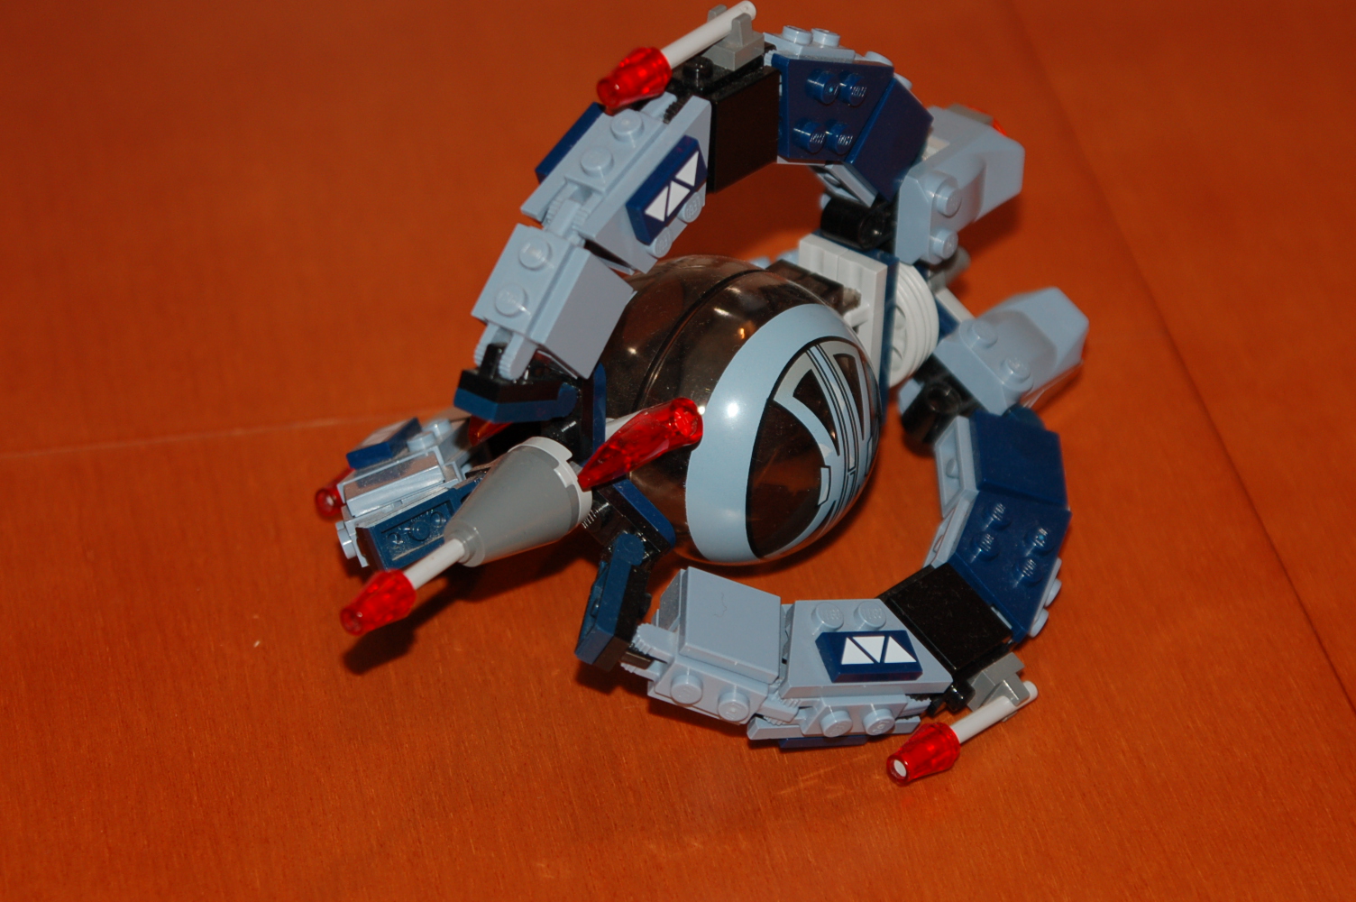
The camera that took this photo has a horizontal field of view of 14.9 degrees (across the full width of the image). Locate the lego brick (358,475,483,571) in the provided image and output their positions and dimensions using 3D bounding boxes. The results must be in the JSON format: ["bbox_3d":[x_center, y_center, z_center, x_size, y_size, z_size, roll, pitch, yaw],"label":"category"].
[{"bbox_3d":[-0.040,0.012,0.845,0.021,0.008,0.005,-24,10,-17],"label":"lego brick"}]

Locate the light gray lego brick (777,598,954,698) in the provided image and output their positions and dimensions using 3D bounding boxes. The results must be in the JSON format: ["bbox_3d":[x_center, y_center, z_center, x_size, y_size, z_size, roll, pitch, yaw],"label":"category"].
[{"bbox_3d":[0.028,0.031,0.830,0.032,0.005,0.016,0,53,-33],"label":"light gray lego brick"}]

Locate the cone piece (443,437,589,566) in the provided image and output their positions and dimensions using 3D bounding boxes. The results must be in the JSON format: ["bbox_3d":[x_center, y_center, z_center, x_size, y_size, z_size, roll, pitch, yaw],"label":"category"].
[{"bbox_3d":[-0.027,0.010,0.810,0.016,0.016,0.023,0,26,42],"label":"cone piece"}]

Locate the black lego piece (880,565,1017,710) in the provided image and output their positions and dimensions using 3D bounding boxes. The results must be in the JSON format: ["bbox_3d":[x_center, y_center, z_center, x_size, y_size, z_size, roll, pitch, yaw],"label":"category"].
[{"bbox_3d":[0.042,0.031,0.848,0.020,0.014,0.016,48,44,13],"label":"black lego piece"}]

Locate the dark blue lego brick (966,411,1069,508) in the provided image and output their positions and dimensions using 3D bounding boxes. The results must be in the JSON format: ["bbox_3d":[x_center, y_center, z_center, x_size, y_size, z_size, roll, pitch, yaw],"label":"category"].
[{"bbox_3d":[0.057,0.002,0.866,0.016,0.004,0.016,16,46,-21],"label":"dark blue lego brick"}]

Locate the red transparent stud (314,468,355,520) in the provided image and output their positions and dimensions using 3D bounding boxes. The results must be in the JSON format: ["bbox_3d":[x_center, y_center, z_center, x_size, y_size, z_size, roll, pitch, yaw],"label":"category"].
[{"bbox_3d":[-0.056,0.007,0.888,0.008,0.008,0.011,22,34,31],"label":"red transparent stud"}]

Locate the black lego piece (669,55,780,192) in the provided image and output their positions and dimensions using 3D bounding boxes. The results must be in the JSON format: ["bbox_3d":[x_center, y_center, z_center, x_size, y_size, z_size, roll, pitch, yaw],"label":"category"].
[{"bbox_3d":[0.005,-0.053,0.831,0.014,0.020,0.016,22,35,31],"label":"black lego piece"}]

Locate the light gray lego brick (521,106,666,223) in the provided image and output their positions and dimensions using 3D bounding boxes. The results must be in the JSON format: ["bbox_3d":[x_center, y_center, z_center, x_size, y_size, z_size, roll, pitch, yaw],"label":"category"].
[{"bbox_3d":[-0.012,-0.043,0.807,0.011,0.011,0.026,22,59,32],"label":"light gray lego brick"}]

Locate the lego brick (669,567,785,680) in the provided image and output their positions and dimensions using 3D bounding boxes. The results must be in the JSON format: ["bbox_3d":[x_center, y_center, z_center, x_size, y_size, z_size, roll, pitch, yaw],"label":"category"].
[{"bbox_3d":[0.008,0.027,0.811,0.016,0.004,0.016,19,45,-18],"label":"lego brick"}]

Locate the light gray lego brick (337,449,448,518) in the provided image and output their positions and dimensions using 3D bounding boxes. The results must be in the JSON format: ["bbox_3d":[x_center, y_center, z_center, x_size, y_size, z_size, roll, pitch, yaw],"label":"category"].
[{"bbox_3d":[-0.047,0.006,0.853,0.016,0.003,0.016,-22,9,-5],"label":"light gray lego brick"}]

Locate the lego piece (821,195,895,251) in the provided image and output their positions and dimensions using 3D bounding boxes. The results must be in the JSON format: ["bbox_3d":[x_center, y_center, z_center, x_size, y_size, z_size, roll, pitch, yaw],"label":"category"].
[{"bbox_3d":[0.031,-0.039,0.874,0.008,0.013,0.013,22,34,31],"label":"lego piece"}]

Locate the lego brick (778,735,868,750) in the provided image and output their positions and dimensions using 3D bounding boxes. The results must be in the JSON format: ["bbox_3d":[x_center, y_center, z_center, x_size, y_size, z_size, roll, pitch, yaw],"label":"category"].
[{"bbox_3d":[0.022,0.043,0.828,0.016,0.003,0.008,0,53,-33],"label":"lego brick"}]

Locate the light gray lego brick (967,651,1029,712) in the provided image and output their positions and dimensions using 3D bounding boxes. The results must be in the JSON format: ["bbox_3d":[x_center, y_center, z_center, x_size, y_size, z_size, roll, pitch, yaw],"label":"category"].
[{"bbox_3d":[0.052,0.039,0.838,0.008,0.008,0.008,47,43,12],"label":"light gray lego brick"}]

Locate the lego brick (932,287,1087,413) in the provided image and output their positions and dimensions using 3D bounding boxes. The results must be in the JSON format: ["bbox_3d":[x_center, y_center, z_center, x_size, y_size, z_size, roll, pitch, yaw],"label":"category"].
[{"bbox_3d":[0.057,-0.018,0.869,0.016,0.008,0.031,47,39,12],"label":"lego brick"}]

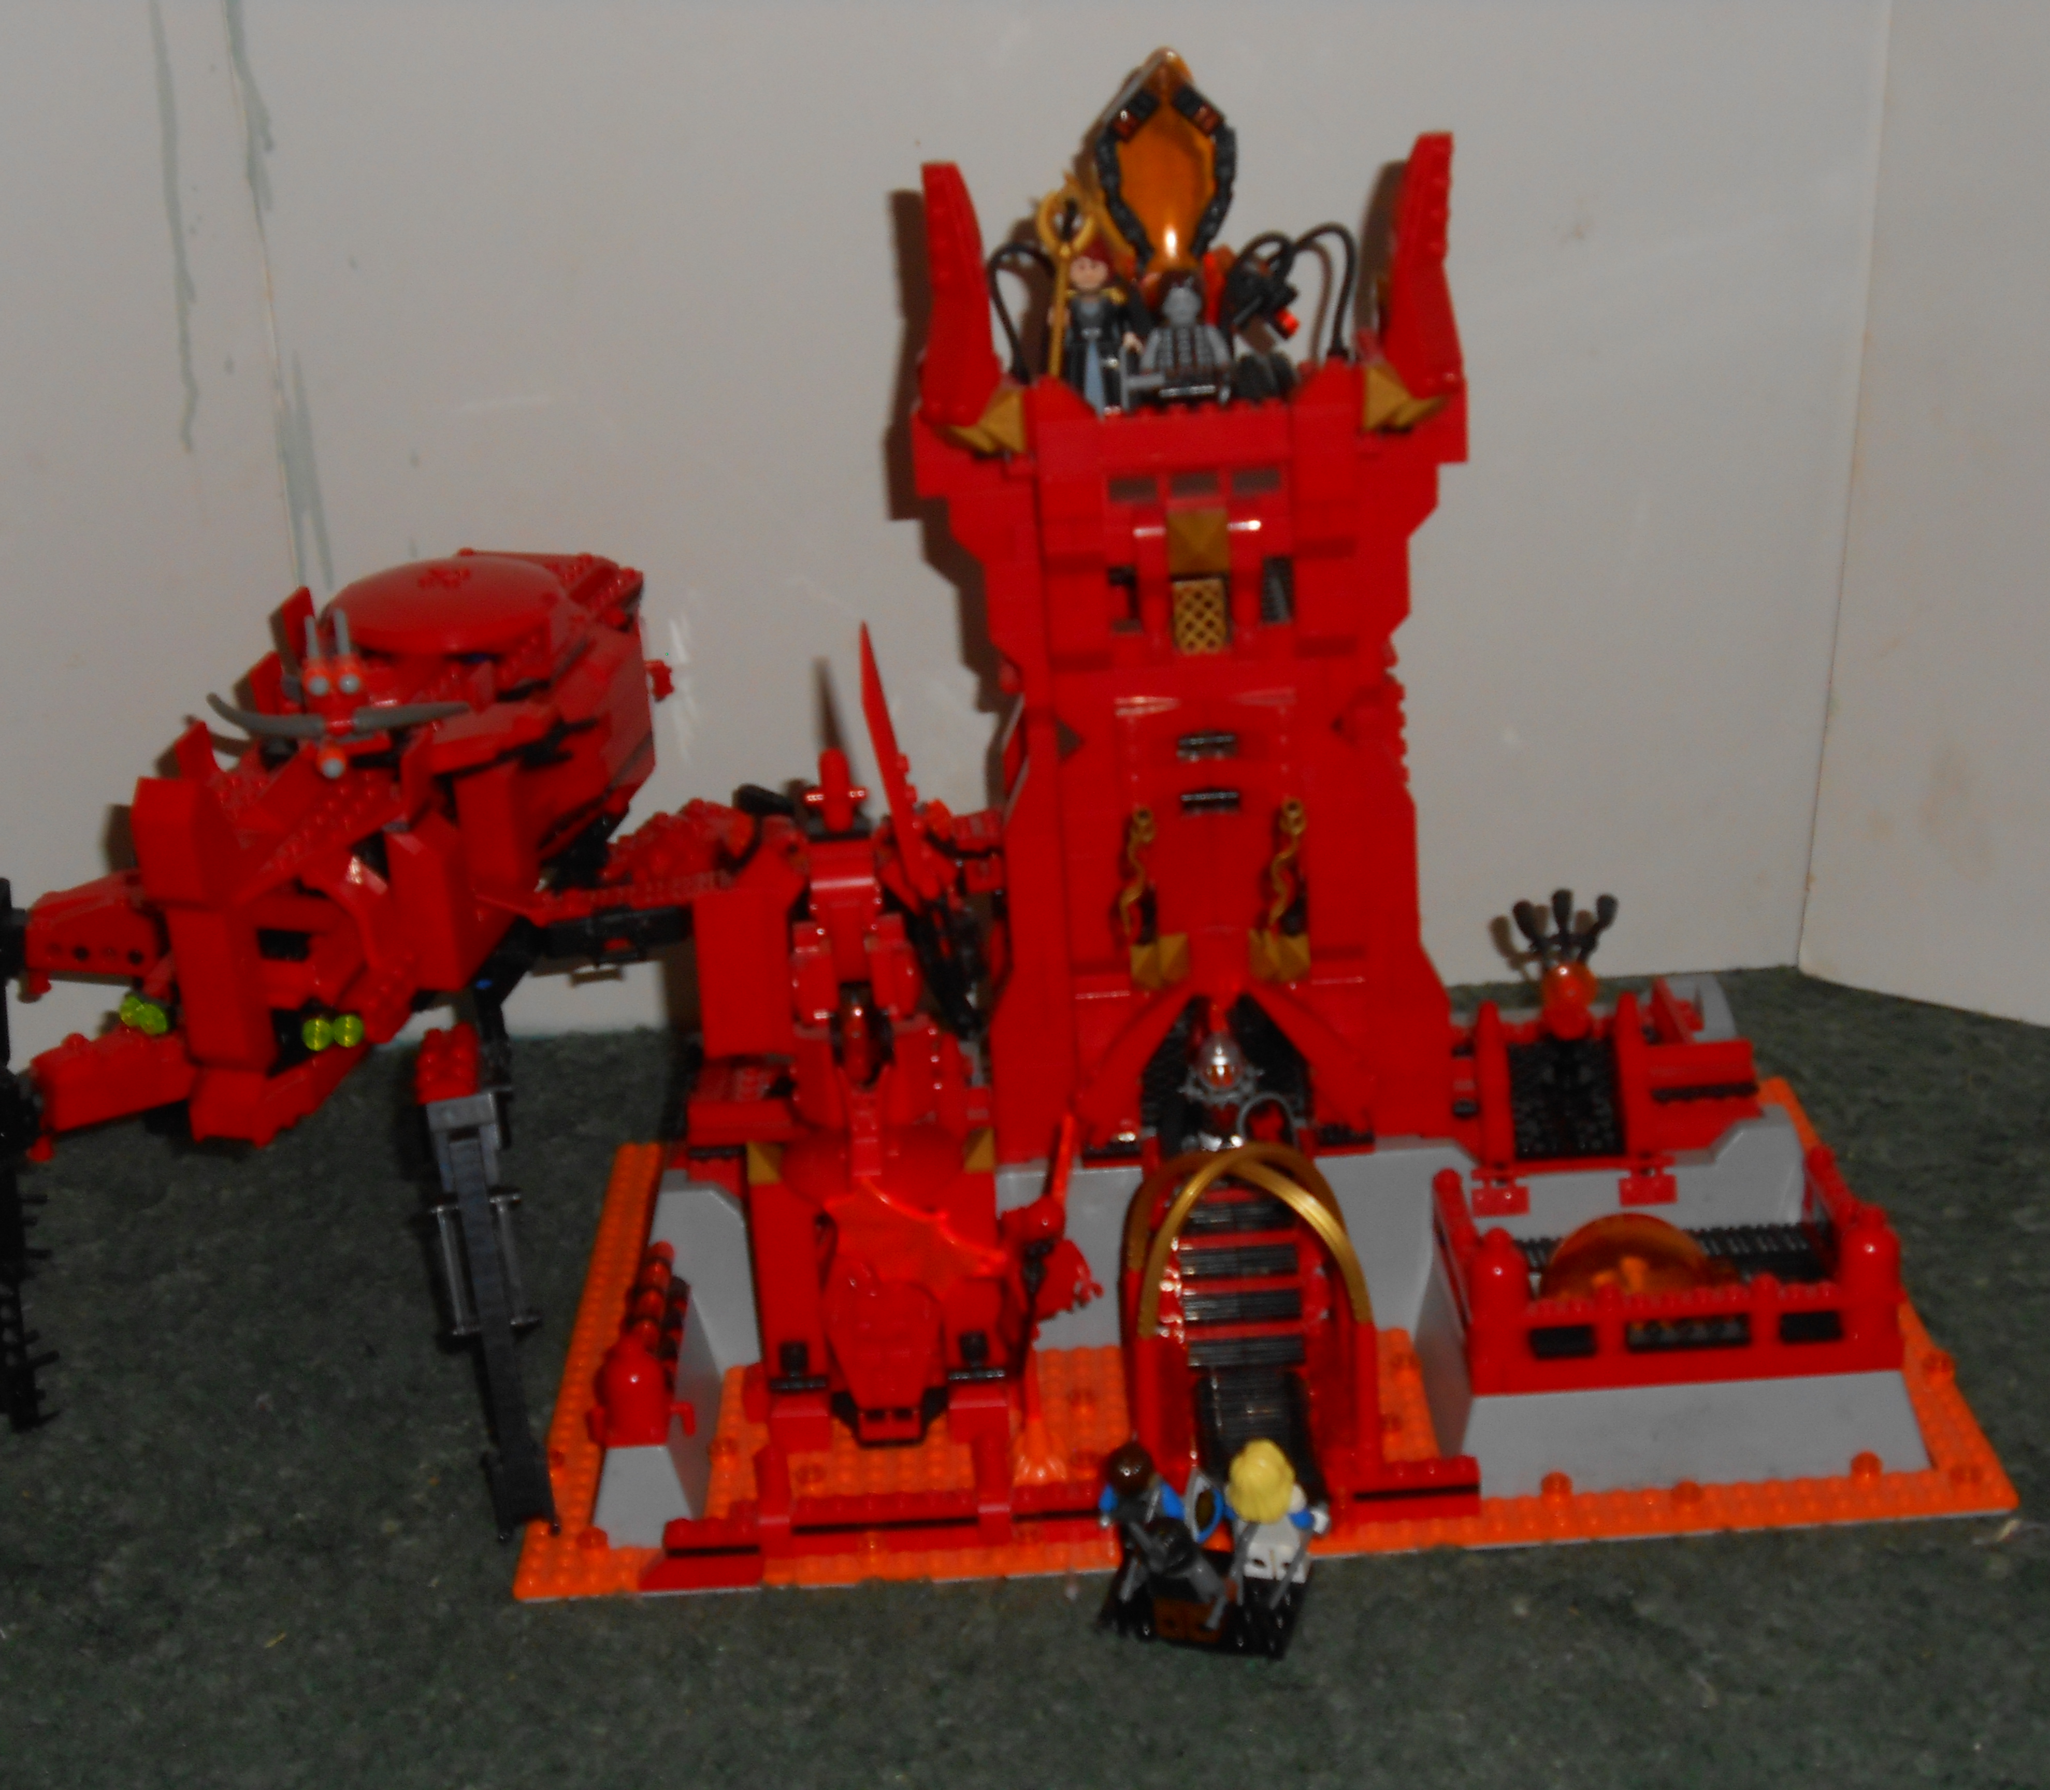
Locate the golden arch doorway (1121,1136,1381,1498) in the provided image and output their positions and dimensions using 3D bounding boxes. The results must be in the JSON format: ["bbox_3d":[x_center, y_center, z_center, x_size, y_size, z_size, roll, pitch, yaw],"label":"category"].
[{"bbox_3d":[0.059,0.106,1.026,0.067,0.092,0.054,-3,21,0],"label":"golden arch doorway"}]

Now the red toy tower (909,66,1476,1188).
[{"bbox_3d":[0.047,-0.082,1.088,0.148,0.292,0.115,-3,21,0],"label":"red toy tower"}]

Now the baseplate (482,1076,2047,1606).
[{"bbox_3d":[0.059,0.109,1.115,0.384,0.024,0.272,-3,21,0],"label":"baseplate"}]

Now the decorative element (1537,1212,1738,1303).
[{"bbox_3d":[0.163,0.100,1.036,0.052,0.034,0.032,-3,21,0],"label":"decorative element"}]

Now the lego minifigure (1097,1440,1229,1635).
[{"bbox_3d":[0.034,0.158,0.959,0.032,0.045,0.022,3,22,16],"label":"lego minifigure"}]

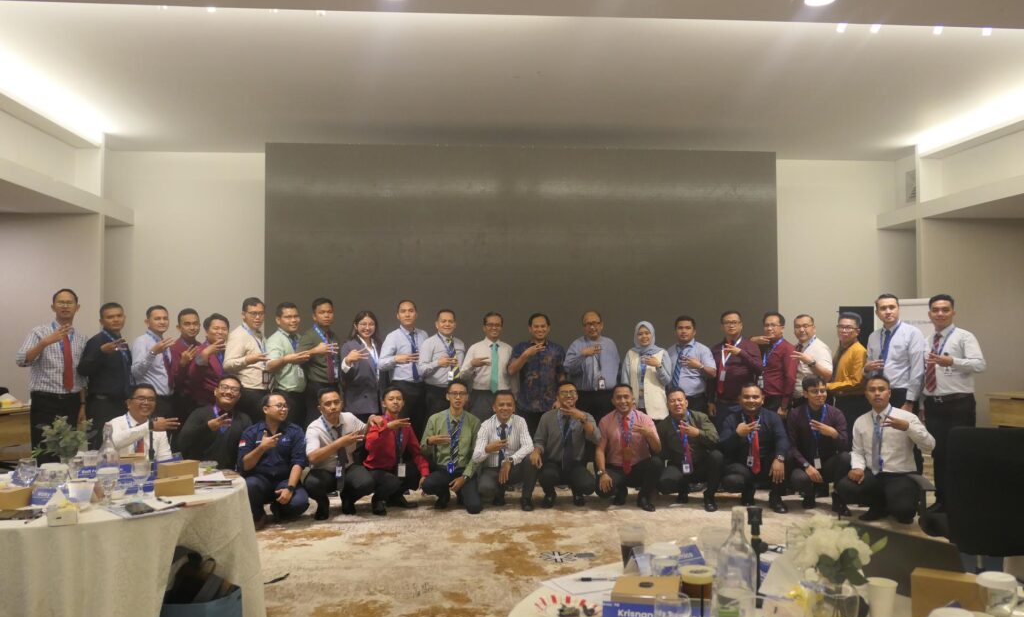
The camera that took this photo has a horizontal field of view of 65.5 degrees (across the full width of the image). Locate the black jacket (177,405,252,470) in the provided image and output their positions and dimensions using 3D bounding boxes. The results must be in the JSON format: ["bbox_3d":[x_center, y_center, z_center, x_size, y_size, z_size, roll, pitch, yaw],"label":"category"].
[{"bbox_3d":[-2.409,1.077,6.450,0.570,0.590,0.400,1,-2,-20],"label":"black jacket"}]

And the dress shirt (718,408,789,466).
[{"bbox_3d":[2.016,1.085,6.650,0.560,0.530,0.400,-1,-2,20],"label":"dress shirt"}]

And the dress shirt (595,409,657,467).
[{"bbox_3d":[0.989,1.123,6.880,0.500,0.510,0.310,-1,-2,9],"label":"dress shirt"}]

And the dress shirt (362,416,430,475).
[{"bbox_3d":[-0.975,1.156,6.720,0.510,0.470,0.350,1,-2,-24],"label":"dress shirt"}]

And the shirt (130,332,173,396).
[{"bbox_3d":[-2.993,0.459,6.650,0.320,0.550,0.460,-1,-2,30],"label":"shirt"}]

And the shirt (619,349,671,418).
[{"bbox_3d":[1.233,0.692,7.300,0.460,0.650,0.290,-1,-2,20],"label":"shirt"}]

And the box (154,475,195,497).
[{"bbox_3d":[-1.545,0.816,3.645,0.162,0.069,0.105,1,-2,-25],"label":"box"}]

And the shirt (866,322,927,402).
[{"bbox_3d":[3.186,0.439,6.600,0.470,0.650,0.320,-2,-2,44],"label":"shirt"}]

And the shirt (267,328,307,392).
[{"bbox_3d":[-1.925,0.444,6.800,0.360,0.550,0.460,-2,-2,35],"label":"shirt"}]

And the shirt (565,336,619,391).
[{"bbox_3d":[0.743,0.507,7.350,0.490,0.520,0.330,0,-2,-5],"label":"shirt"}]

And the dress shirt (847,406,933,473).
[{"bbox_3d":[2.938,1.027,6.200,0.600,0.530,0.400,-2,-3,42],"label":"dress shirt"}]

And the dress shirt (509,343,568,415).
[{"bbox_3d":[0.249,0.648,7.480,0.530,0.690,0.320,0,-2,-8],"label":"dress shirt"}]

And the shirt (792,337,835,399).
[{"bbox_3d":[2.716,0.542,7.200,0.320,0.560,0.460,1,-2,-38],"label":"shirt"}]

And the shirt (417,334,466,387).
[{"bbox_3d":[-0.647,0.480,7.420,0.470,0.510,0.310,1,-2,-27],"label":"shirt"}]

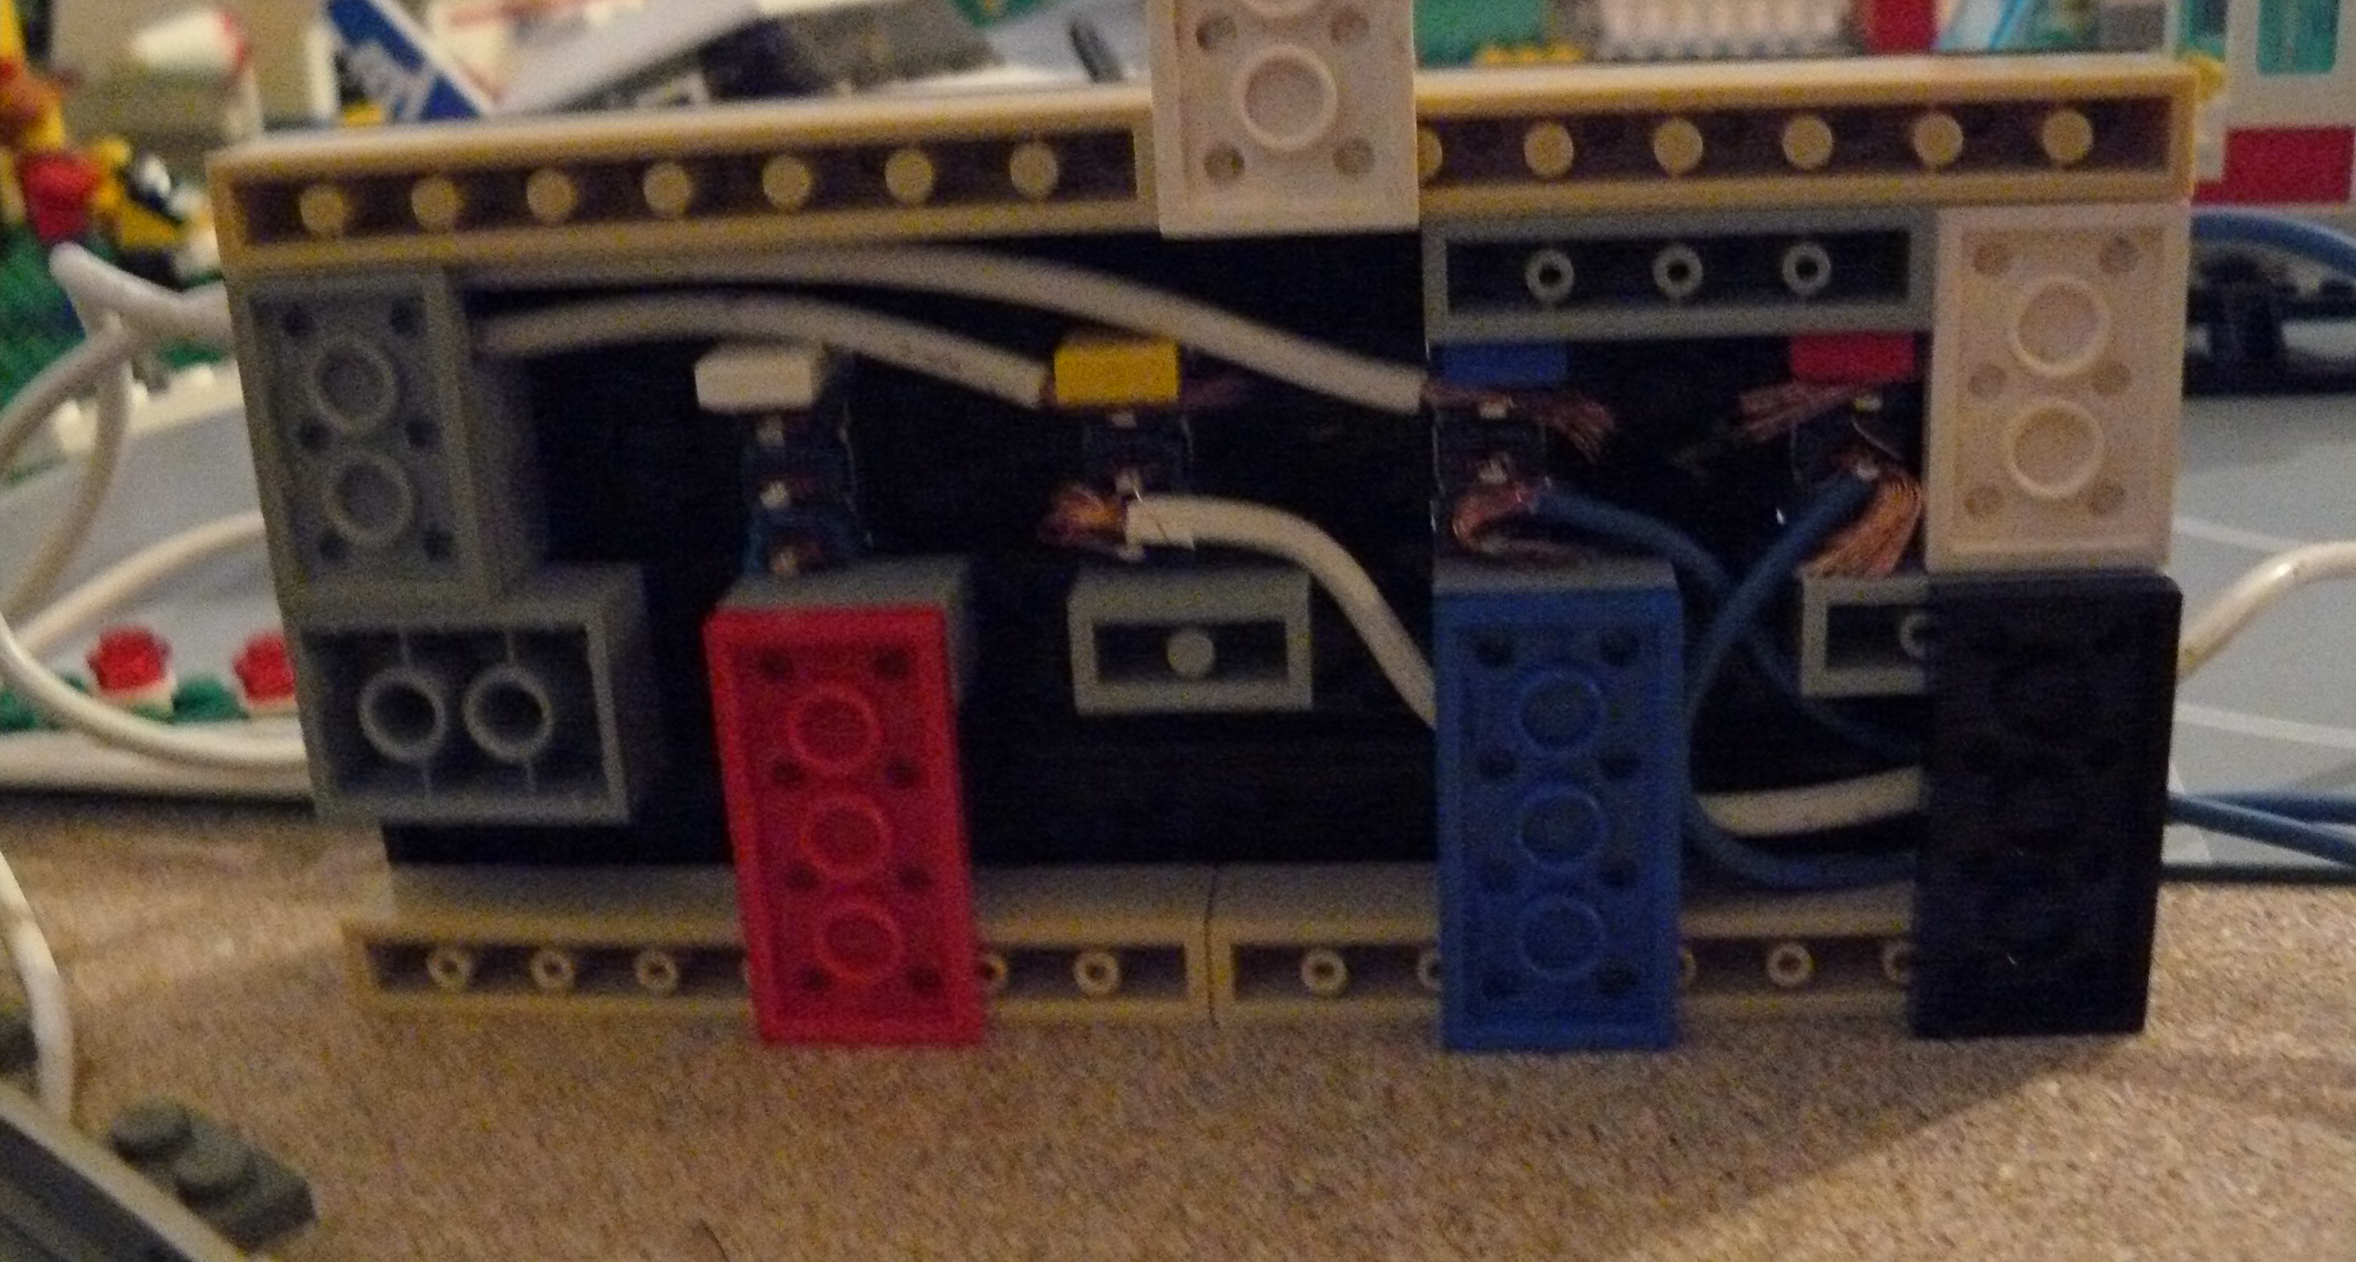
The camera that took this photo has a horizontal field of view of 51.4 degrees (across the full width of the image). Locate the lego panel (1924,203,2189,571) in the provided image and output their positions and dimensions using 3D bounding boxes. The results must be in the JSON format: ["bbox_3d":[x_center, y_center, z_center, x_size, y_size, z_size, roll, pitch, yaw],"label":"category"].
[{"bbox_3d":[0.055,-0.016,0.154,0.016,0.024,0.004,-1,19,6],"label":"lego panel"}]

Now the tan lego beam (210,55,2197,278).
[{"bbox_3d":[0.000,-0.031,0.158,0.124,0.008,0.010,-1,18,7],"label":"tan lego beam"}]

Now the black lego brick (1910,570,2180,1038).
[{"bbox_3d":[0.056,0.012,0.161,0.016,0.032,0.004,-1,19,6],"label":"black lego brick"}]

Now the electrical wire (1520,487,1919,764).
[{"bbox_3d":[0.037,0.000,0.165,0.027,0.020,0.006,-1,19,6],"label":"electrical wire"}]

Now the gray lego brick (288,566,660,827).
[{"bbox_3d":[-0.049,0.004,0.175,0.023,0.016,0.010,-1,18,7],"label":"gray lego brick"}]

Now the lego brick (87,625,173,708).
[{"bbox_3d":[-0.108,0.004,0.252,0.008,0.006,0.008,-1,18,7],"label":"lego brick"}]

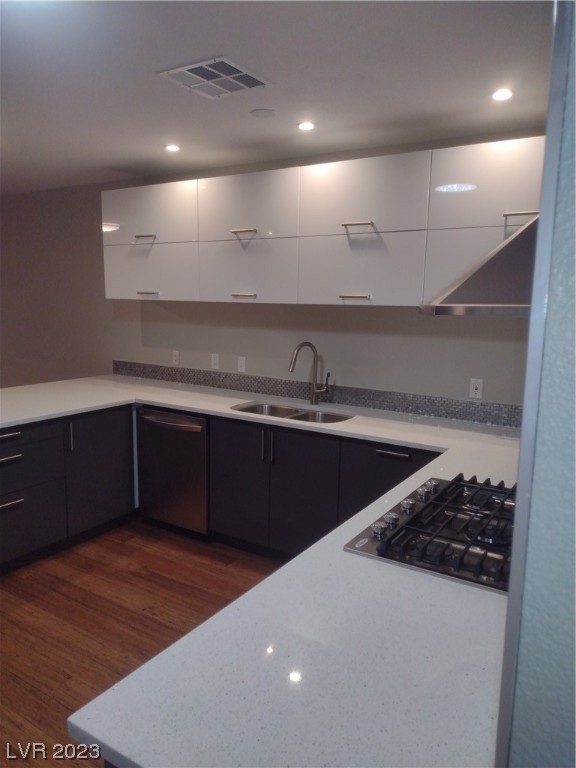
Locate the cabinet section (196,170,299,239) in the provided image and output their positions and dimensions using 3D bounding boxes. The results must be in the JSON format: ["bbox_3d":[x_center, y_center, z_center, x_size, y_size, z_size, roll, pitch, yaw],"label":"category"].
[{"bbox_3d":[-0.255,-1.094,3.698,0.779,0.391,0.030,7,12,33],"label":"cabinet section"}]

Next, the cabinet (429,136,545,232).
[{"bbox_3d":[1.114,-0.936,2.811,0.930,0.391,0.030,7,12,33],"label":"cabinet"}]

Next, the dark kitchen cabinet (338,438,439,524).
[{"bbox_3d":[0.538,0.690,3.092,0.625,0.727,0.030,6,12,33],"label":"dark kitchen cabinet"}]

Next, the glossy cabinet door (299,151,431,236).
[{"bbox_3d":[0.398,-1.019,3.275,0.785,0.391,0.030,7,12,33],"label":"glossy cabinet door"}]

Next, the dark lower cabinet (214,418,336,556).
[{"bbox_3d":[0.054,0.629,3.851,0.930,0.870,0.610,7,12,33],"label":"dark lower cabinet"}]

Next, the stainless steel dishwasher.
[{"bbox_3d":[-0.618,0.530,4.265,0.600,0.810,0.600,7,12,33],"label":"stainless steel dishwasher"}]

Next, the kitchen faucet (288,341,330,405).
[{"bbox_3d":[0.124,-0.052,3.797,0.250,0.410,0.120,-8,13,-38],"label":"kitchen faucet"}]

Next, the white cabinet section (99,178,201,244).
[{"bbox_3d":[-0.969,-1.176,4.161,0.930,0.391,0.030,7,12,33],"label":"white cabinet section"}]

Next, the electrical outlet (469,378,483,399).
[{"bbox_3d":[1.080,0.028,3.430,0.070,0.114,0.010,7,12,33],"label":"electrical outlet"}]

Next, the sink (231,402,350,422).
[{"bbox_3d":[0.020,0.284,3.704,0.790,0.200,0.390,7,12,33],"label":"sink"}]

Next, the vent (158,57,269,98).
[{"bbox_3d":[-0.264,-1.119,2.202,0.315,0.025,0.335,7,12,33],"label":"vent"}]

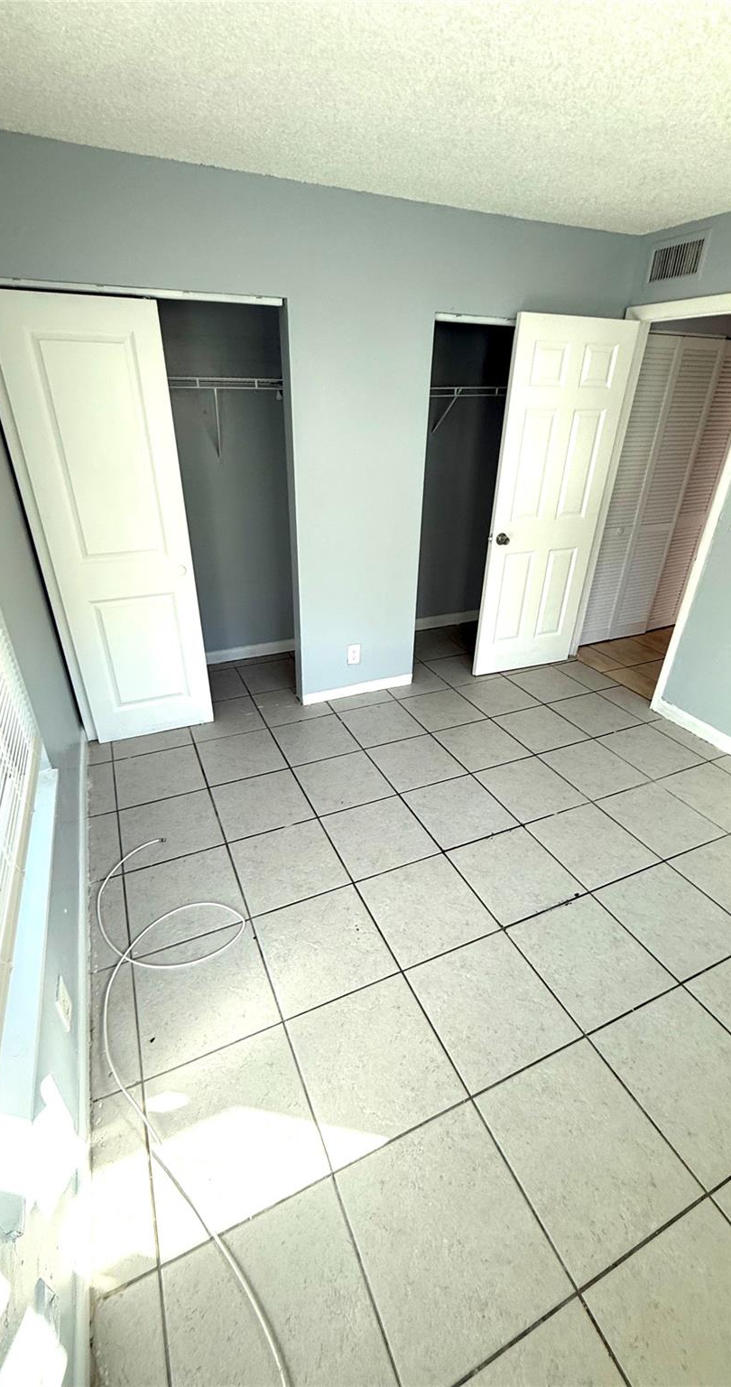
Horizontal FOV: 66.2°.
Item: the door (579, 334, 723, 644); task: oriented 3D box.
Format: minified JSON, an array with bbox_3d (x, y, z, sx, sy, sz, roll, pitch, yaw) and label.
[{"bbox_3d":[1.897,-1.284,3.855,0.773,1.973,0.033,-12,31,-21],"label":"door"}]

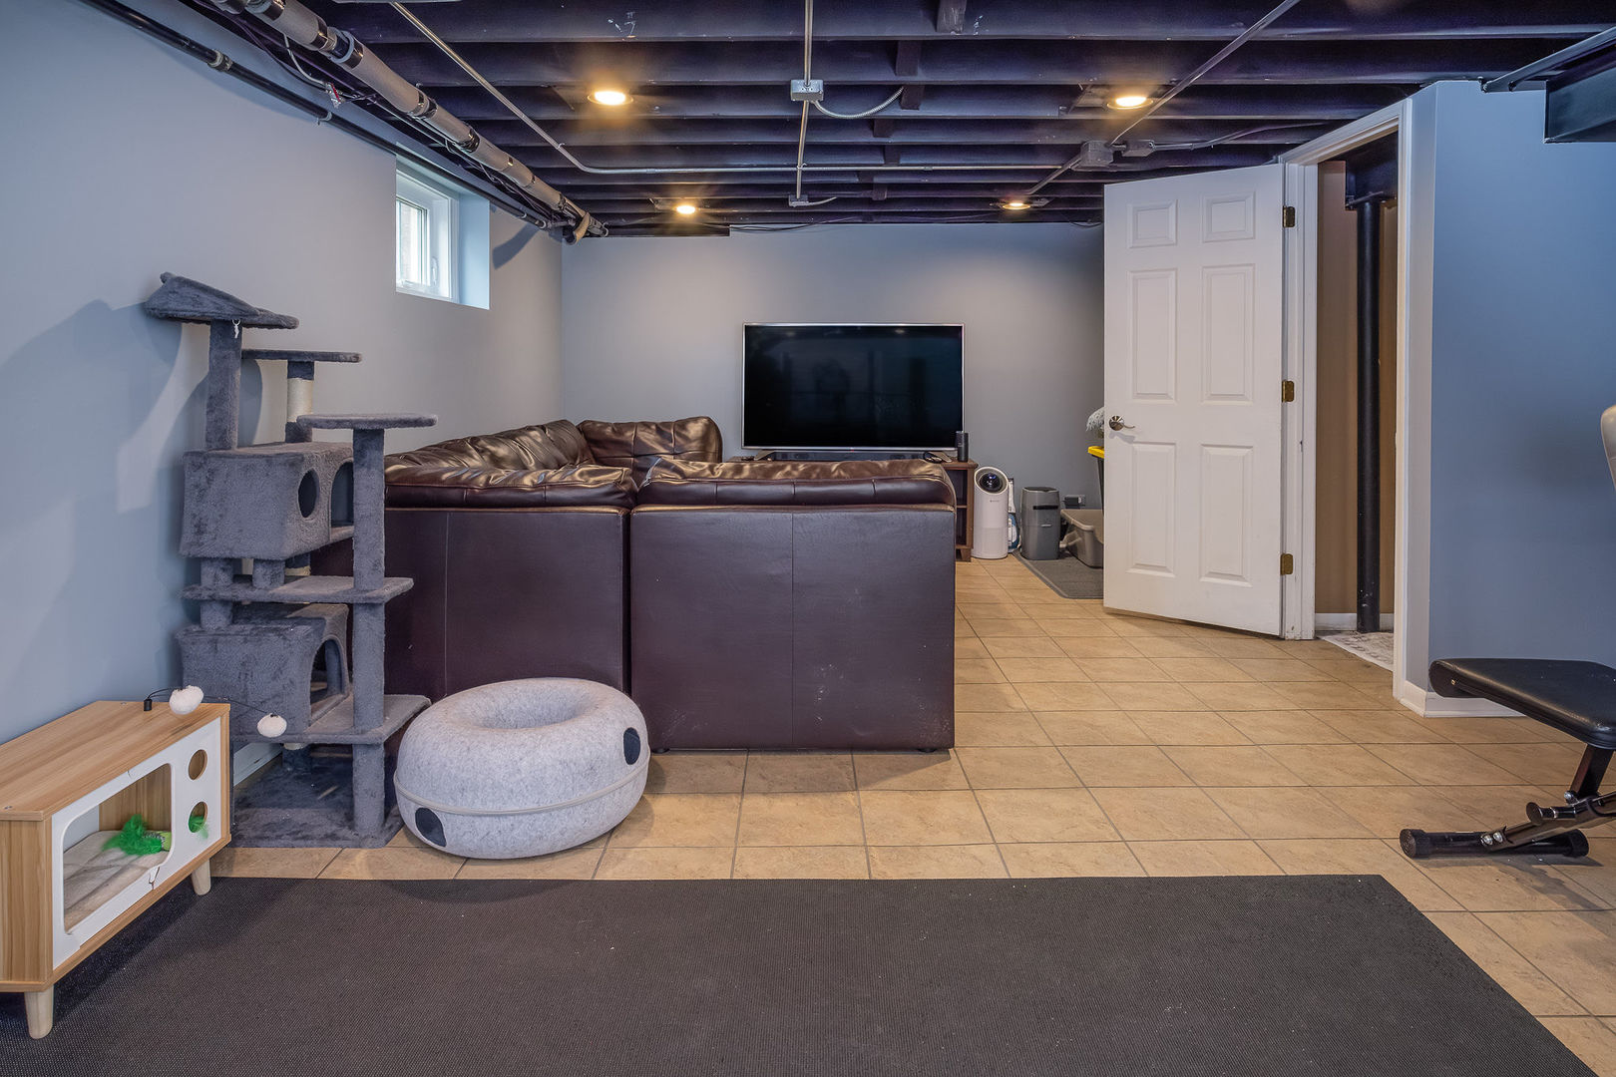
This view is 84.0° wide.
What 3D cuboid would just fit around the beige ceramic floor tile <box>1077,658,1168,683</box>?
[{"bbox_3d":[1.185,0.501,3.386,0.302,0.010,0.288,0,10,-1],"label":"beige ceramic floor tile"}]

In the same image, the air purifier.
[{"bbox_3d":[1.150,-0.170,5.630,0.222,0.550,0.222,0,9,-1],"label":"air purifier"}]

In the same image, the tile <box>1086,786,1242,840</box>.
[{"bbox_3d":[0.917,0.710,2.307,0.305,0.010,0.292,0,9,-1],"label":"tile"}]

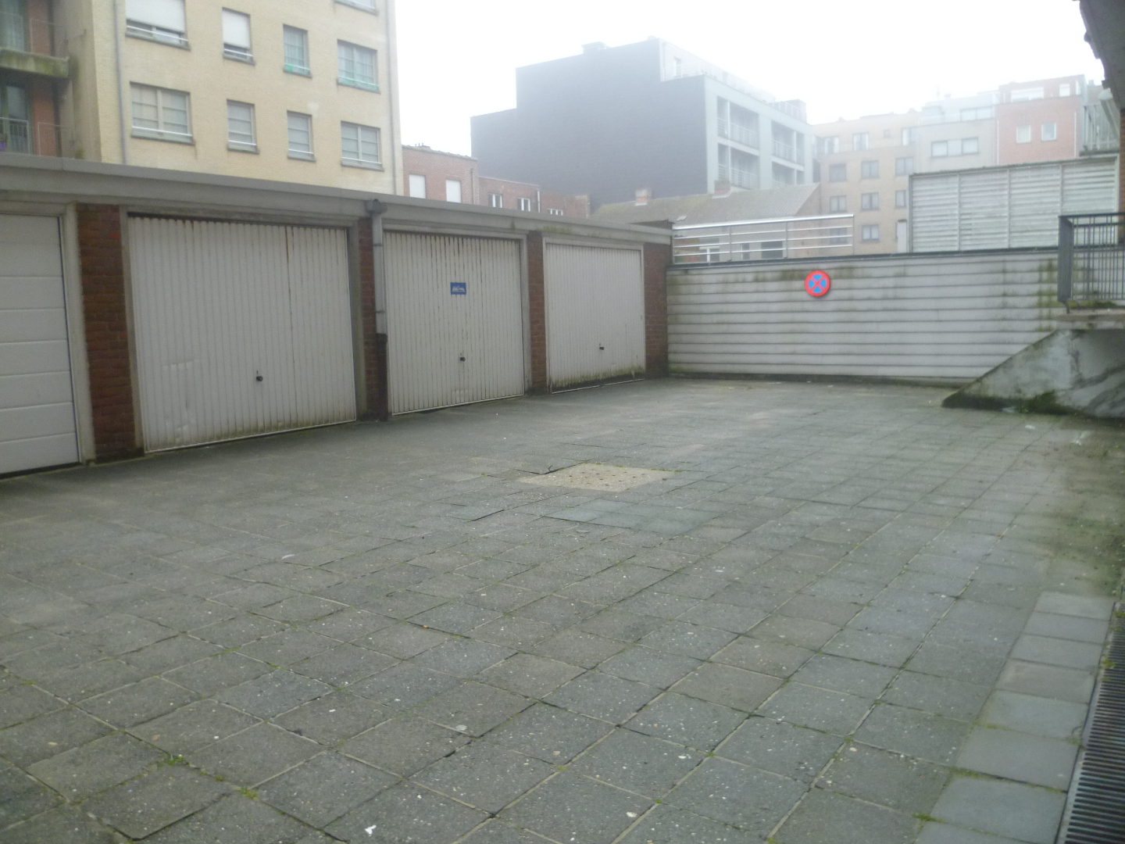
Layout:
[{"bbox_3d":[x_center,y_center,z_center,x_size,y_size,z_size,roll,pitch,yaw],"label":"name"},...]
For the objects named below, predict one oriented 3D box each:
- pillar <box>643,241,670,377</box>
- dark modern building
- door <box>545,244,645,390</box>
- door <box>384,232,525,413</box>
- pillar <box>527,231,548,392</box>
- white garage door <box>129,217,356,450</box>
[{"bbox_3d":[1.459,-1.837,15.094,0.320,2.224,0.667,4,9,36],"label":"pillar"},{"bbox_3d":[6.330,-16.681,68.729,19.000,18.100,17.300,4,9,36],"label":"dark modern building"},{"bbox_3d":[0.538,-1.575,13.714,0.070,2.080,2.506,4,9,36],"label":"door"},{"bbox_3d":[-1.271,-1.246,11.286,0.070,2.057,2.399,4,9,36],"label":"door"},{"bbox_3d":[-0.437,-1.484,12.550,0.320,2.248,0.380,4,9,36],"label":"pillar"},{"bbox_3d":[-3.020,-0.893,8.942,0.070,2.066,2.416,4,9,36],"label":"white garage door"}]

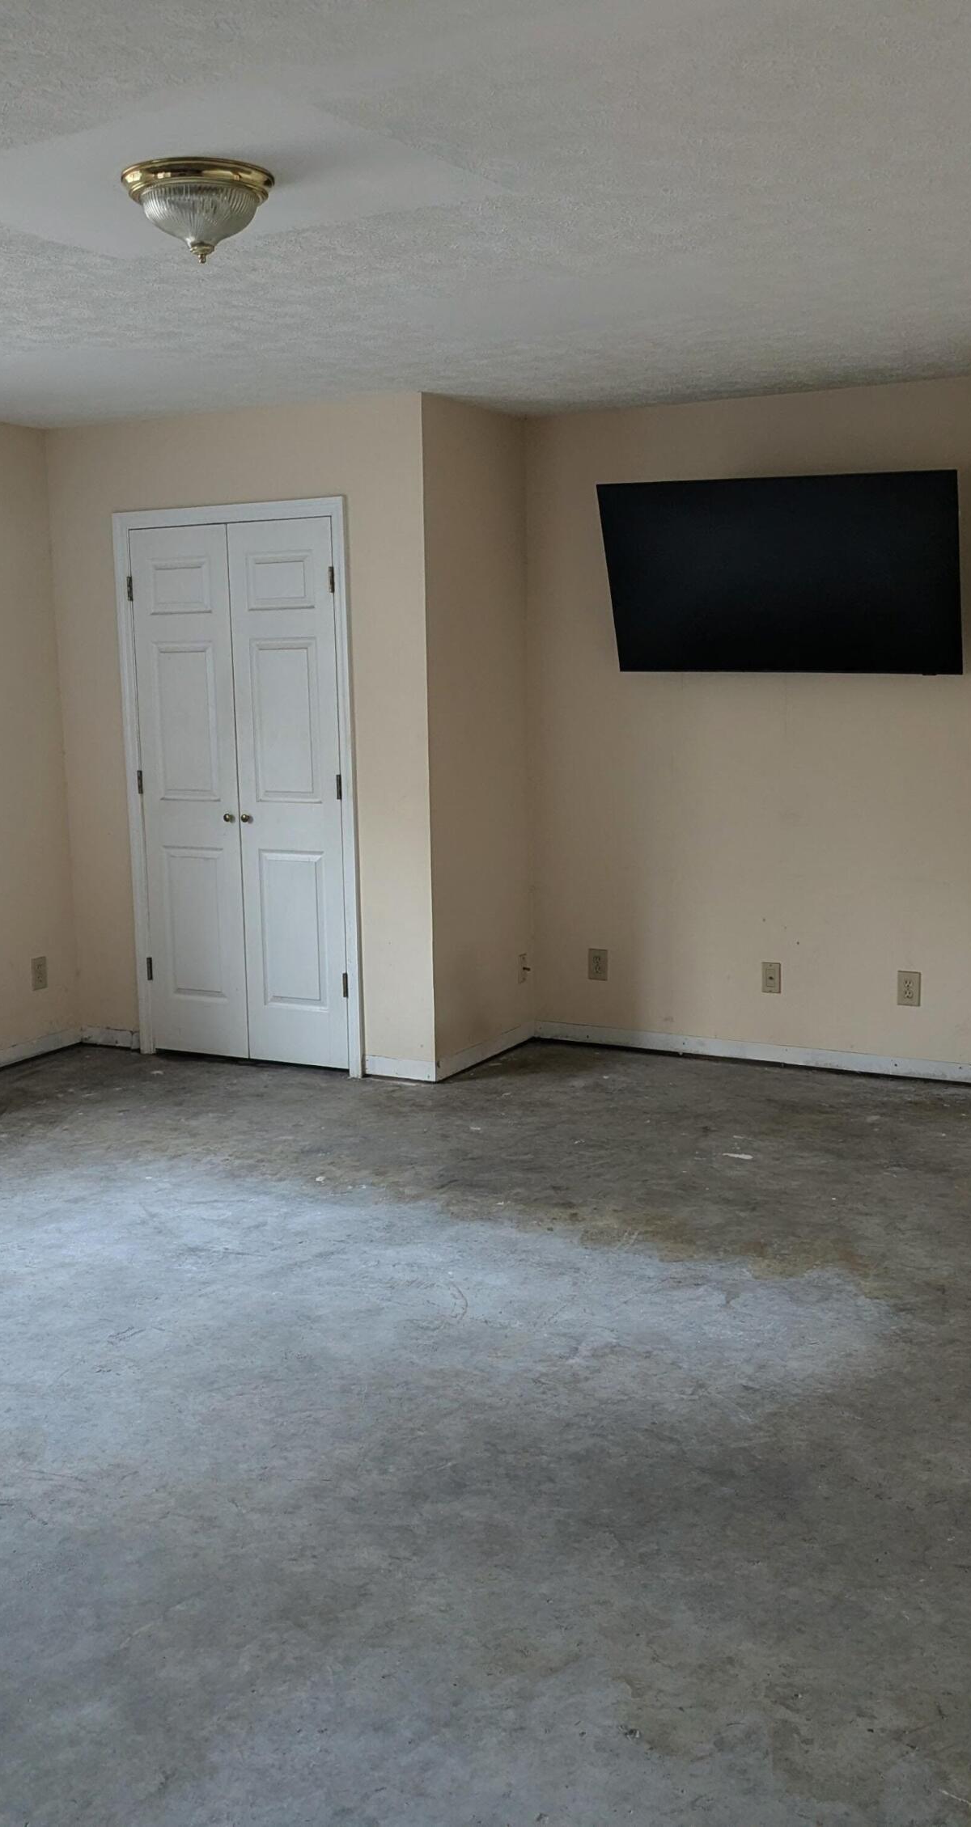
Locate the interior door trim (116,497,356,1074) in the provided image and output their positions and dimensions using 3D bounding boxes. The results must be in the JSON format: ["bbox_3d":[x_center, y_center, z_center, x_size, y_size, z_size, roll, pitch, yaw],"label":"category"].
[{"bbox_3d":[-0.925,-0.437,6.376,0.920,2.028,0.040,3,10,28],"label":"interior door trim"}]

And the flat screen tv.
[{"bbox_3d":[1.012,-1.162,5.806,1.232,0.700,0.060,4,32,25],"label":"flat screen tv"}]

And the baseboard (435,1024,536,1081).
[{"bbox_3d":[0.015,0.526,6.458,0.015,0.075,0.787,3,10,28],"label":"baseboard"}]

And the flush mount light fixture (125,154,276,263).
[{"bbox_3d":[-0.529,-1.294,3.134,0.282,0.163,0.282,-1,9,0],"label":"flush mount light fixture"}]

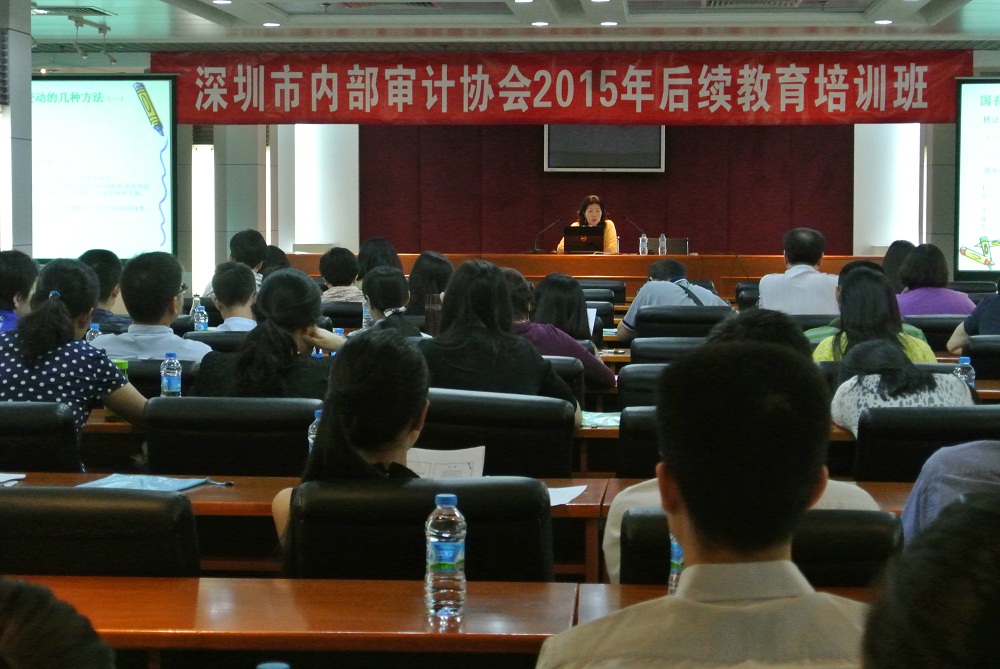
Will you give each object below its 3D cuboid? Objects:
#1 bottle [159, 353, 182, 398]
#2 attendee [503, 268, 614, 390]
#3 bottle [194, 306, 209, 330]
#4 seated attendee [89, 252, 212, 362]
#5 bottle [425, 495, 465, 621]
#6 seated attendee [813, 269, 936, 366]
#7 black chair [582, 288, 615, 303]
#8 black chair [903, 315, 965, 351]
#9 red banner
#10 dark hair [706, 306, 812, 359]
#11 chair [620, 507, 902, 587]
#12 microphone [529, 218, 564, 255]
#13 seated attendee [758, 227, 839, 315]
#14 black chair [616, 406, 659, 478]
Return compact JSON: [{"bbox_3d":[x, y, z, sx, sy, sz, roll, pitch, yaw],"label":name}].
[{"bbox_3d":[-0.983,0.169,6.740,0.064,0.216,0.064,0,4,4],"label":"bottle"},{"bbox_3d":[0.150,0.352,7.271,0.520,1.160,0.800,0,3,4],"label":"attendee"},{"bbox_3d":[-1.225,-0.026,9.255,0.060,0.179,0.060,0,3,4],"label":"bottle"},{"bbox_3d":[-1.026,0.326,7.175,0.500,1.220,0.780,0,3,4],"label":"seated attendee"},{"bbox_3d":[-0.081,0.324,3.355,0.062,0.174,0.062,0,3,3],"label":"bottle"},{"bbox_3d":[1.209,0.373,7.449,0.460,1.220,0.740,0,4,4],"label":"seated attendee"},{"bbox_3d":[0.388,0.188,12.253,0.530,0.890,0.580,0,3,3],"label":"black chair"},{"bbox_3d":[1.894,0.355,10.129,0.530,0.920,0.580,0,4,4],"label":"black chair"},{"bbox_3d":[0.484,-2.058,18.800,6.870,0.610,0.040,0,3,4],"label":"red banner"},{"bbox_3d":[0.493,0.061,4.280,0.195,0.220,0.230,0,4,3],"label":"dark hair"},{"bbox_3d":[0.445,0.689,3.963,0.500,0.880,0.600,0,3,4],"label":"chair"},{"bbox_3d":[0.397,-0.826,18.800,0.280,0.310,0.140,-2,4,-33],"label":"microphone"},{"bbox_3d":[1.377,0.157,10.329,0.480,1.290,0.740,0,4,4],"label":"seated attendee"},{"bbox_3d":[0.512,0.593,5.534,0.500,0.890,0.600,0,3,4],"label":"black chair"}]

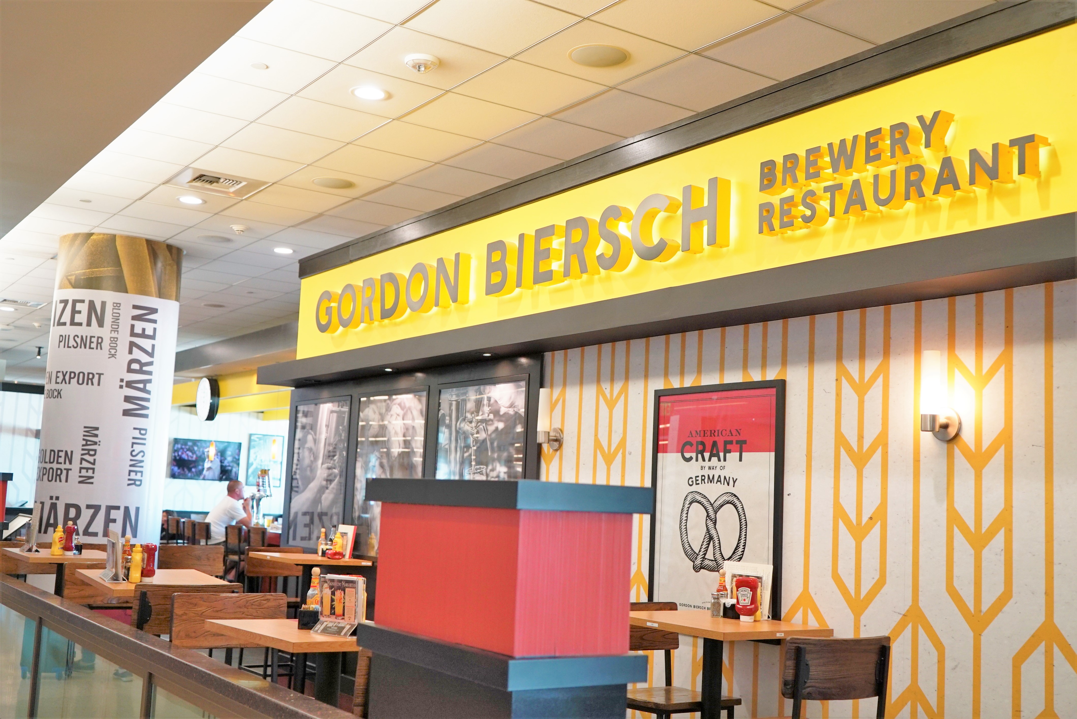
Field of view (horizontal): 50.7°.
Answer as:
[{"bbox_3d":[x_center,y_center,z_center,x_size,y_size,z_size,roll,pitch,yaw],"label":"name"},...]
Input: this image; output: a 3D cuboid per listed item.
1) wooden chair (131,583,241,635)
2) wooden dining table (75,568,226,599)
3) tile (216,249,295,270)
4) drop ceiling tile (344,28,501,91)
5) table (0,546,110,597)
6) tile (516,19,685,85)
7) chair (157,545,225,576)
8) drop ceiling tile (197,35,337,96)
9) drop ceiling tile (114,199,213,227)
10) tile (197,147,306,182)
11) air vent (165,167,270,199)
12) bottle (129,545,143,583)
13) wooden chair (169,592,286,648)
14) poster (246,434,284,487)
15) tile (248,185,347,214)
[{"bbox_3d":[-1.655,1.550,5.049,0.460,1.120,0.480,7,-8,-35],"label":"wooden chair"},{"bbox_3d":[-1.910,1.618,5.579,0.610,1.067,1.080,6,-8,-30],"label":"wooden dining table"},{"bbox_3d":[-2.641,-0.954,10.726,0.605,0.018,0.605,7,-8,-34],"label":"tile"},{"bbox_3d":[-0.557,-1.463,5.529,0.603,0.020,0.603,7,-8,-34],"label":"drop ceiling tile"},{"bbox_3d":[-3.221,1.834,7.625,0.620,1.050,0.800,7,-8,-35],"label":"table"},{"bbox_3d":[0.294,-1.442,5.357,0.605,0.020,0.605,7,-8,-34],"label":"tile"},{"bbox_3d":[-2.334,1.836,7.737,0.460,1.093,0.500,7,-8,-34],"label":"chair"},{"bbox_3d":[-1.403,-1.482,5.694,0.603,0.020,0.603,7,-8,-34],"label":"drop ceiling tile"},{"bbox_3d":[-2.960,-1.163,9.044,0.605,0.018,0.605,7,-8,-34],"label":"drop ceiling tile"},{"bbox_3d":[-1.926,-1.294,7.540,0.603,0.020,0.603,7,-8,-34],"label":"tile"},{"bbox_3d":[-2.268,-1.261,8.036,0.605,0.040,0.605,7,-8,-34],"label":"air vent"},{"bbox_3d":[-1.922,0.976,5.447,0.060,0.176,0.055,5,-7,-19],"label":"bottle"},{"bbox_3d":[-1.180,1.503,4.444,0.460,1.120,0.480,7,-8,-35],"label":"wooden chair"},{"bbox_3d":[-3.890,1.451,16.227,0.510,0.720,0.035,7,-8,-34],"label":"poster"},{"bbox_3d":[-1.765,-1.190,8.380,0.603,0.020,0.603,7,-8,-34],"label":"tile"}]

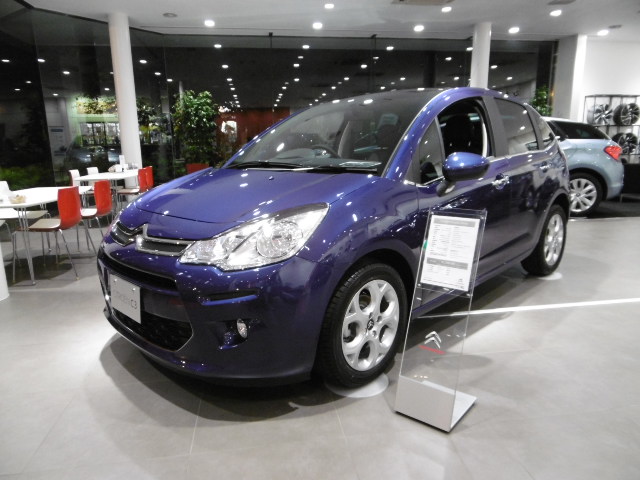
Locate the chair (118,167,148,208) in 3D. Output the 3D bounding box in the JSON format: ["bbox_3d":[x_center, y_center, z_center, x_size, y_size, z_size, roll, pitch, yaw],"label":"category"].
[{"bbox_3d":[-3.108,-0.764,7.539,0.550,0.800,0.500,-2,12,-2],"label":"chair"}]

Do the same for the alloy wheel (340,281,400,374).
[{"bbox_3d":[0.197,0.386,2.099,0.160,0.432,0.432,11,17,42],"label":"alloy wheel"}]

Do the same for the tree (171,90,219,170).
[{"bbox_3d":[-2.615,-1.968,9.486,0.980,2.340,0.950,-4,12,-14],"label":"tree"}]

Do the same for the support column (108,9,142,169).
[{"bbox_3d":[-3.519,-2.311,8.172,0.330,3.404,0.330,-1,12,0],"label":"support column"}]

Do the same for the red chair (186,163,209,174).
[{"bbox_3d":[-2.312,-1.050,8.463,0.450,0.790,0.500,-1,12,0],"label":"red chair"}]

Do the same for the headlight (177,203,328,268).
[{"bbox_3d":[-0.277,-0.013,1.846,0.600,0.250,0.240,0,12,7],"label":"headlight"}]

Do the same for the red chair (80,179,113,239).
[{"bbox_3d":[-2.626,-0.250,5.023,0.550,0.800,0.500,-2,12,-3],"label":"red chair"}]

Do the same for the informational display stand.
[{"bbox_3d":[0.506,0.316,1.873,0.246,0.845,0.304,8,15,37],"label":"informational display stand"}]

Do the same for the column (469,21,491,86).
[{"bbox_3d":[3.218,-2.584,9.093,0.330,3.404,0.330,-1,12,0],"label":"column"}]

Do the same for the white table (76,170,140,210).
[{"bbox_3d":[-3.057,-0.624,6.691,0.740,0.720,1.700,-2,12,-5],"label":"white table"}]

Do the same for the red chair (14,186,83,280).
[{"bbox_3d":[-2.502,-0.077,4.181,0.560,0.800,0.510,-2,12,-6],"label":"red chair"}]

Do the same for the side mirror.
[{"bbox_3d":[0.745,-0.347,2.324,0.170,0.215,0.235,-13,16,-43],"label":"side mirror"}]

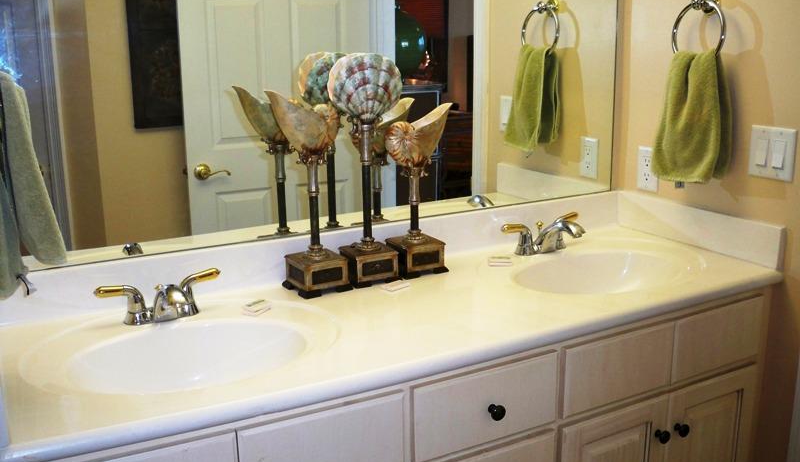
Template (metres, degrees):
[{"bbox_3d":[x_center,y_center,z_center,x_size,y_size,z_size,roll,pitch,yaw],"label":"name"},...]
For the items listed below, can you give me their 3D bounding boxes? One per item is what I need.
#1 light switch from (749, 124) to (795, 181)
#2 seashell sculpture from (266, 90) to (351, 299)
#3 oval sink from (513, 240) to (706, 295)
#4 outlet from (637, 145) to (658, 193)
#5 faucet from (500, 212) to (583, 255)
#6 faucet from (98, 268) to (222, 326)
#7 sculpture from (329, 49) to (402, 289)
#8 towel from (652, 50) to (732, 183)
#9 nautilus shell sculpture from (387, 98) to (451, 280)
[{"bbox_3d":[0.832,-0.173,1.814,0.010,0.114,0.116,-8,15,-27],"label":"light switch"},{"bbox_3d":[-0.192,-0.084,1.682,0.160,0.420,0.119,-8,15,-27],"label":"seashell sculpture"},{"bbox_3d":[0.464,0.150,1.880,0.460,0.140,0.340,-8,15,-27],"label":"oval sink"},{"bbox_3d":[0.660,-0.166,2.158,0.008,0.114,0.070,-8,15,-27],"label":"outlet"},{"bbox_3d":[0.380,0.015,1.974,0.240,0.093,0.180,-8,15,-27],"label":"faucet"},{"bbox_3d":[-0.452,0.137,1.553,0.245,0.093,0.180,-8,15,-27],"label":"faucet"},{"bbox_3d":[-0.069,-0.137,1.785,0.177,0.497,0.118,-8,15,-27],"label":"sculpture"},{"bbox_3d":[0.705,-0.272,1.928,0.085,0.320,0.195,-8,15,-27],"label":"towel"},{"bbox_3d":[0.047,-0.097,1.853,0.178,0.384,0.115,-8,15,-27],"label":"nautilus shell sculpture"}]

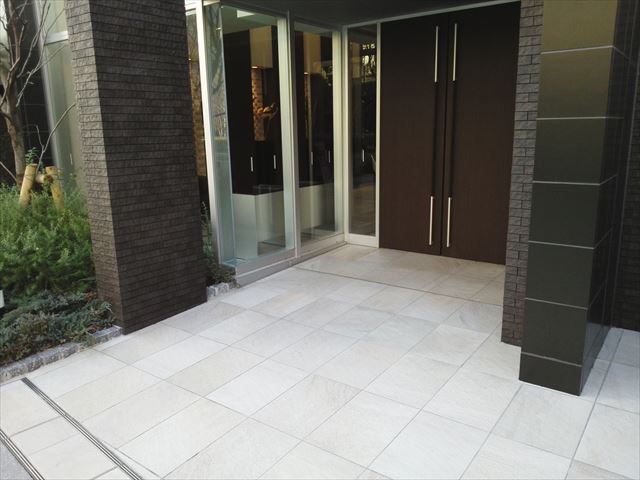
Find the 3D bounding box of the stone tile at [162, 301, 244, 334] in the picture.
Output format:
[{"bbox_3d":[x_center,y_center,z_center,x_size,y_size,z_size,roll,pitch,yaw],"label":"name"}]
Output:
[{"bbox_3d":[-1.008,0.691,4.437,0.400,0.020,0.600,8,17,36],"label":"stone tile"}]

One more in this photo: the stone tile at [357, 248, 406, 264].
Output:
[{"bbox_3d":[0.768,0.209,6.066,0.393,0.024,0.604,8,17,35],"label":"stone tile"}]

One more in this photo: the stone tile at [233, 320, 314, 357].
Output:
[{"bbox_3d":[-0.347,0.770,3.912,0.393,0.024,0.605,8,17,35],"label":"stone tile"}]

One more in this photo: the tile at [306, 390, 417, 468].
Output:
[{"bbox_3d":[0.251,1.030,2.758,0.393,0.024,0.605,8,17,35],"label":"tile"}]

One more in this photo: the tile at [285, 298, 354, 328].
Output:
[{"bbox_3d":[0.002,0.650,4.442,0.400,0.020,0.600,8,17,35],"label":"tile"}]

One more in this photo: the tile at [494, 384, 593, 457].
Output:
[{"bbox_3d":[1.258,1.000,2.797,0.400,0.020,0.600,8,17,36],"label":"tile"}]

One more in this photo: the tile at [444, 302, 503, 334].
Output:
[{"bbox_3d":[1.307,0.653,4.161,0.393,0.024,0.566,8,17,35],"label":"tile"}]

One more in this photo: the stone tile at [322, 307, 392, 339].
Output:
[{"bbox_3d":[0.325,0.695,4.211,0.400,0.020,0.600,8,17,35],"label":"stone tile"}]

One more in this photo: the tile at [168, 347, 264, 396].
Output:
[{"bbox_3d":[-0.702,0.897,3.440,0.393,0.024,0.605,8,17,35],"label":"tile"}]

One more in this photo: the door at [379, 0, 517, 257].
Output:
[{"bbox_3d":[1.379,-1.113,5.665,1.571,2.692,0.079,8,17,35],"label":"door"}]

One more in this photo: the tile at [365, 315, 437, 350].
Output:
[{"bbox_3d":[0.648,0.740,3.979,0.400,0.020,0.600,8,17,35],"label":"tile"}]

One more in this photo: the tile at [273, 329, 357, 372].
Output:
[{"bbox_3d":[-0.034,0.824,3.735,0.400,0.020,0.600,8,17,35],"label":"tile"}]

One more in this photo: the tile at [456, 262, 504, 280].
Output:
[{"bbox_3d":[1.733,0.341,5.387,0.393,0.024,0.586,8,17,35],"label":"tile"}]

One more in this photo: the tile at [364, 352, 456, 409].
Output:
[{"bbox_3d":[0.607,0.903,3.231,0.393,0.024,0.605,8,17,35],"label":"tile"}]

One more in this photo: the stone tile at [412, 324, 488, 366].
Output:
[{"bbox_3d":[0.973,0.781,3.735,0.400,0.020,0.600,8,17,36],"label":"stone tile"}]

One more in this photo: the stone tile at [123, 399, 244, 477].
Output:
[{"bbox_3d":[-0.749,1.087,2.787,0.400,0.020,0.600,8,17,36],"label":"stone tile"}]

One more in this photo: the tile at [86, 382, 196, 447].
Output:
[{"bbox_3d":[-1.071,1.043,3.020,0.400,0.020,0.600,8,17,36],"label":"tile"}]

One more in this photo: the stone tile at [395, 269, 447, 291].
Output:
[{"bbox_3d":[1.054,0.423,5.175,0.400,0.020,0.600,8,17,36],"label":"stone tile"}]

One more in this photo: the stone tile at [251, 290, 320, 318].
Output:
[{"bbox_3d":[-0.321,0.605,4.674,0.400,0.020,0.600,8,17,35],"label":"stone tile"}]

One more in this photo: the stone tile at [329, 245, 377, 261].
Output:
[{"bbox_3d":[0.425,0.162,6.344,0.400,0.020,0.600,8,17,36],"label":"stone tile"}]

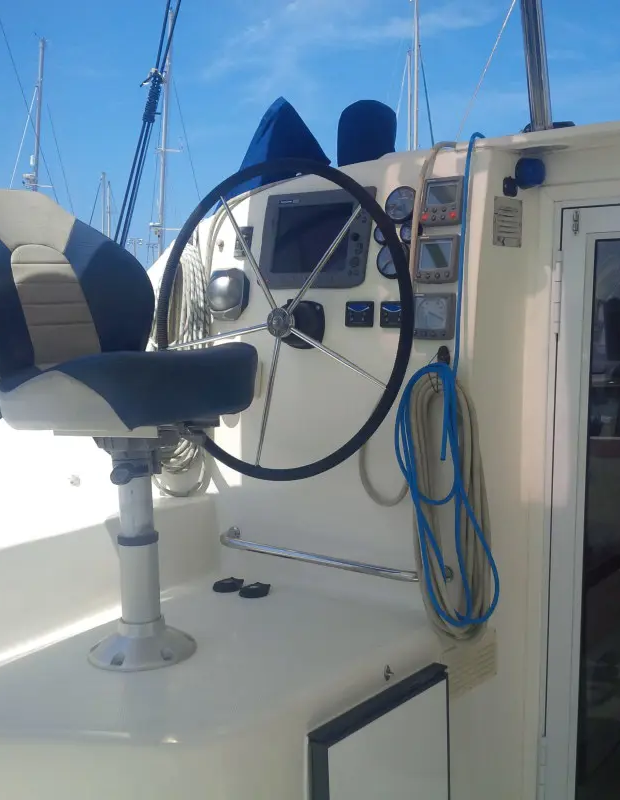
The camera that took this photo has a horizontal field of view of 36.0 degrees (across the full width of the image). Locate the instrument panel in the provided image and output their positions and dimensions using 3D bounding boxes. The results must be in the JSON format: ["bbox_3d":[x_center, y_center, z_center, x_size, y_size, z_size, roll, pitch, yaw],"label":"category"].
[{"bbox_3d":[0.035,-0.362,2.467,0.770,0.420,0.090,4,-5,37],"label":"instrument panel"}]

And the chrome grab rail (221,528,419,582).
[{"bbox_3d":[0.040,0.383,2.323,0.660,0.040,0.068,4,6,37],"label":"chrome grab rail"}]

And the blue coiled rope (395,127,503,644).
[{"bbox_3d":[0.312,-0.040,2.170,0.240,1.100,0.120,4,6,37],"label":"blue coiled rope"}]

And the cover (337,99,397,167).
[{"bbox_3d":[0.156,-0.728,2.620,0.165,0.200,0.165,0,5,0],"label":"cover"}]

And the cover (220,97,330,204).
[{"bbox_3d":[-0.100,-0.721,2.760,0.280,0.310,0.220,4,6,37],"label":"cover"}]

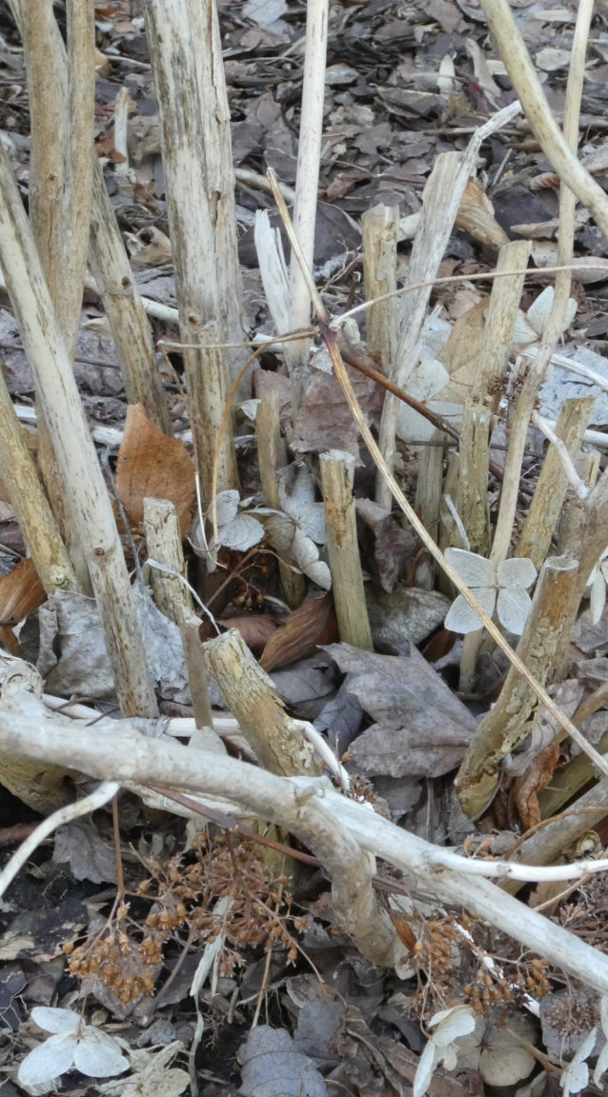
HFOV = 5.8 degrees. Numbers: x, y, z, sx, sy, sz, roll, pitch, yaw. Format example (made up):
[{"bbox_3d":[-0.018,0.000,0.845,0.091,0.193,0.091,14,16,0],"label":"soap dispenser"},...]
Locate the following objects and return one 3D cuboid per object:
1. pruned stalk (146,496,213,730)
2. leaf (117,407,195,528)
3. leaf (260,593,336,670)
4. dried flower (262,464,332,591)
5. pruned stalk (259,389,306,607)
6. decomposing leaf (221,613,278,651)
[{"bbox_3d":[-0.035,0.018,1.705,0.011,0.065,0.010,-9,18,5],"label":"pruned stalk"},{"bbox_3d":[-0.044,-0.023,1.790,0.024,0.035,0.014,0,30,0],"label":"leaf"},{"bbox_3d":[-0.002,0.024,1.757,0.013,0.014,0.031,23,37,34],"label":"leaf"},{"bbox_3d":[-0.002,-0.006,1.750,0.021,0.032,0.016,0,30,0],"label":"dried flower"},{"bbox_3d":[-0.006,-0.014,1.760,0.007,0.066,0.007,-6,18,4],"label":"pruned stalk"},{"bbox_3d":[-0.016,0.024,1.757,0.018,0.008,0.013,0,30,0],"label":"decomposing leaf"}]

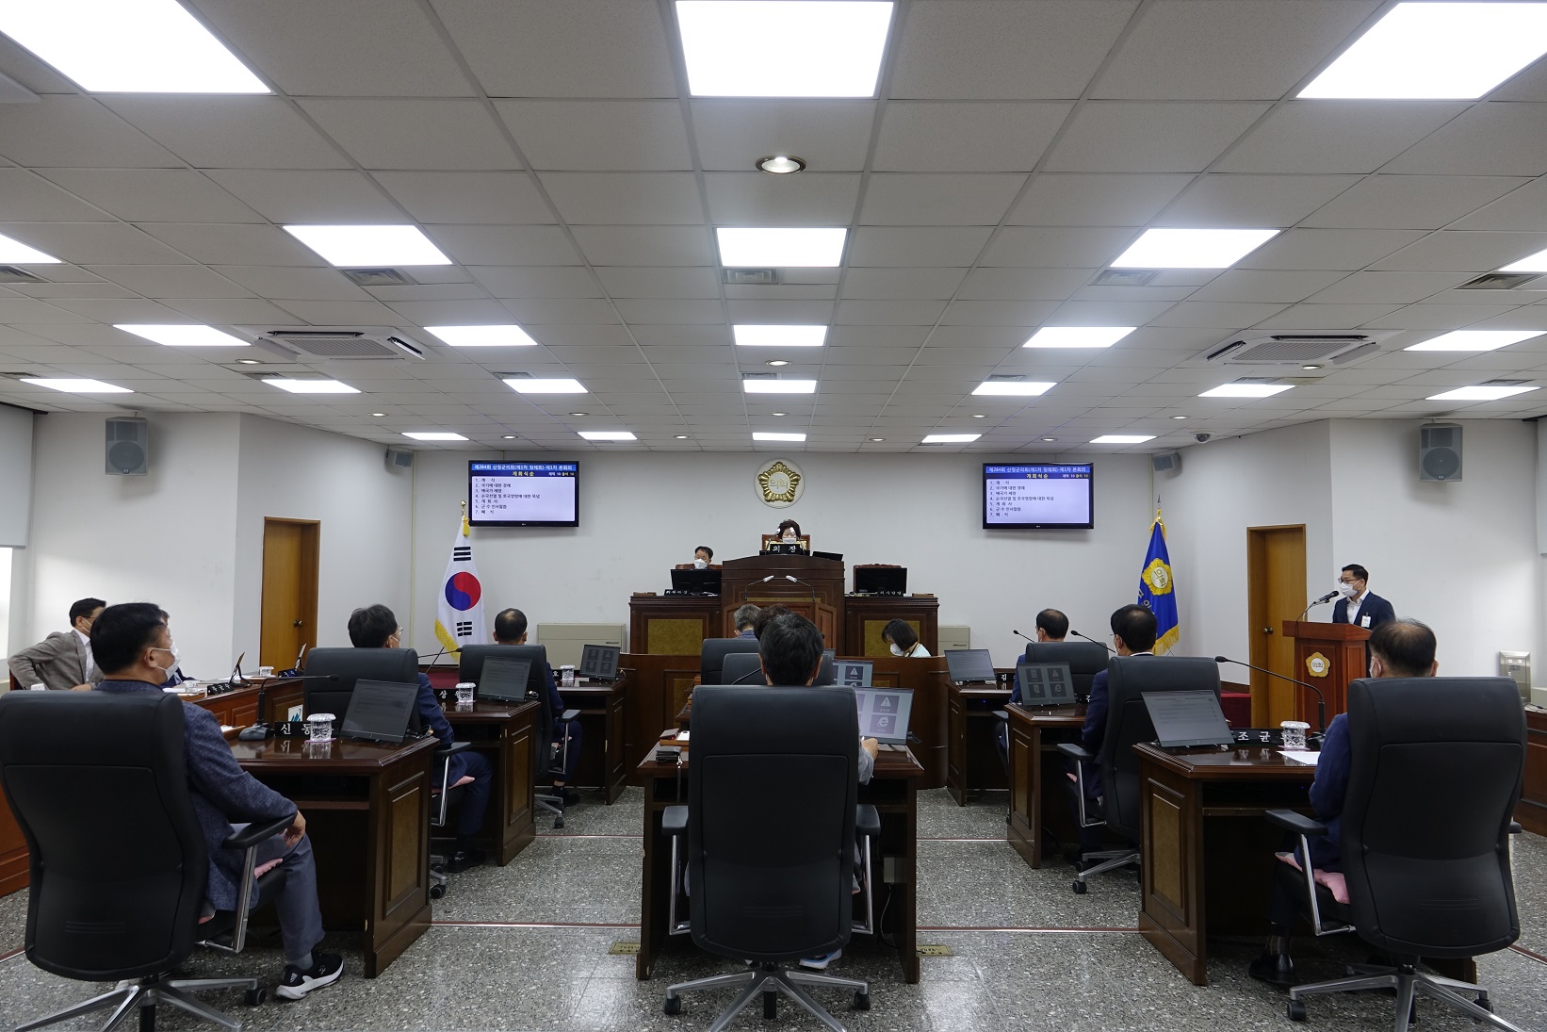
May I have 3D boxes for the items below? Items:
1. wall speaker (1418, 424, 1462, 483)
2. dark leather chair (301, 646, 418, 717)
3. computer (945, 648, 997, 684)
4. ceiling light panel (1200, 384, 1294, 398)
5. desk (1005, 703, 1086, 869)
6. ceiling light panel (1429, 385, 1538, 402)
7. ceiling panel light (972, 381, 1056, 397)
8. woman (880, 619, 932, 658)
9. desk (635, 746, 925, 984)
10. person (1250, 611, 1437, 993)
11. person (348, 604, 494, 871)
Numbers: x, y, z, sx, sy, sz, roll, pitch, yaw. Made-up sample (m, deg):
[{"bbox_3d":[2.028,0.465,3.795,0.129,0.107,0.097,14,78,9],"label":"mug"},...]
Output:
[{"bbox_3d":[6.163,-0.580,9.527,0.340,0.510,0.310,-1,9,25],"label":"wall speaker"},{"bbox_3d":[-1.725,1.145,4.702,0.660,1.120,0.690,0,-3,6],"label":"dark leather chair"},{"bbox_3d":[1.345,1.007,6.978,0.310,0.230,0.180,1,-4,-14],"label":"computer"},{"bbox_3d":[3.860,-1.026,8.421,0.595,0.060,0.595,0,-3,0],"label":"ceiling light panel"},{"bbox_3d":[1.776,1.385,5.337,1.020,0.738,0.545,0,-3,-1],"label":"desk"},{"bbox_3d":[5.721,-1.011,8.339,0.585,0.040,0.570,0,-3,0],"label":"ceiling light panel"},{"bbox_3d":[1.939,-1.031,8.352,0.585,0.040,0.570,0,-3,0],"label":"ceiling panel light"},{"bbox_3d":[1.048,1.404,7.933,0.650,1.200,0.500,3,-4,-41],"label":"woman"},{"bbox_3d":[0.028,1.290,3.931,1.020,0.738,0.545,0,-3,1],"label":"desk"},{"bbox_3d":[2.036,0.960,3.387,0.620,1.270,0.680,1,-3,-6],"label":"person"},{"bbox_3d":[-1.761,1.042,4.821,0.580,1.320,0.800,-1,-4,16],"label":"person"}]

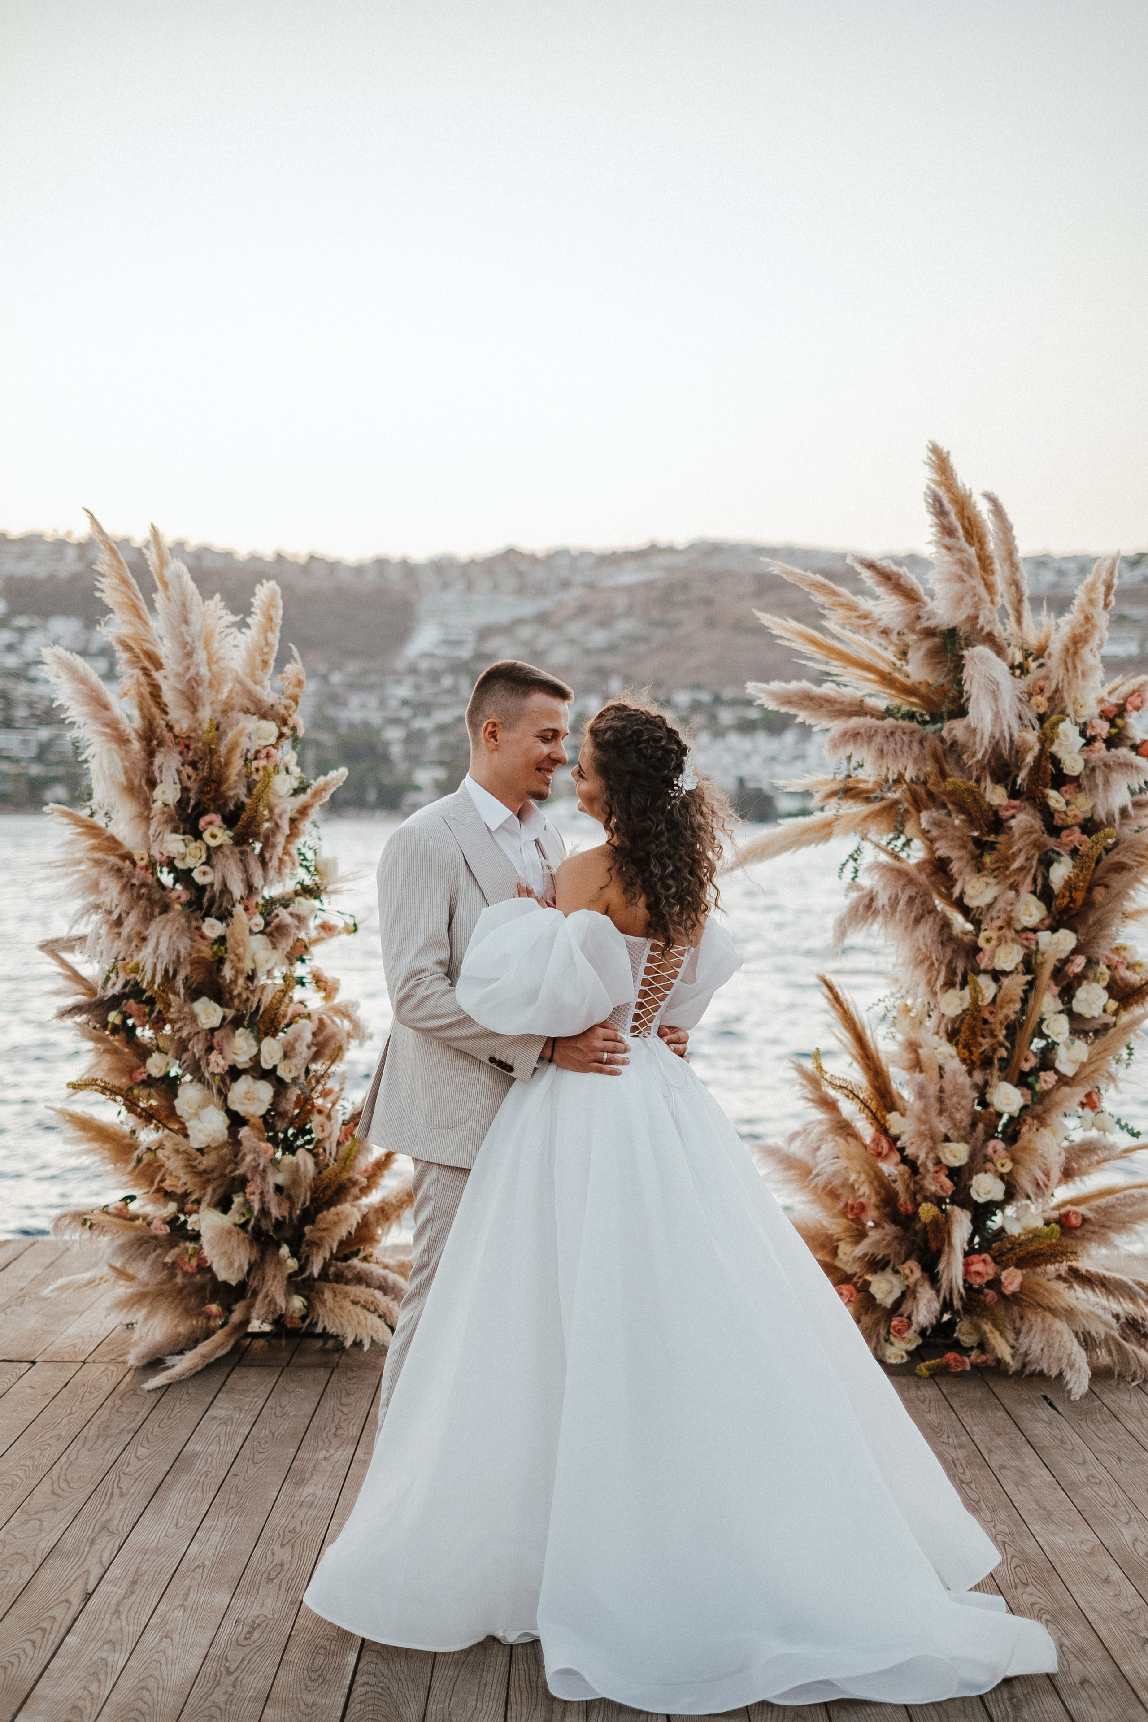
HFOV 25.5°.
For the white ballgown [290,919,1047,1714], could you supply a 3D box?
[{"bbox_3d":[0.280,0.737,4.764,1.200,1.350,1.250,-1,1,-40],"label":"white ballgown"}]

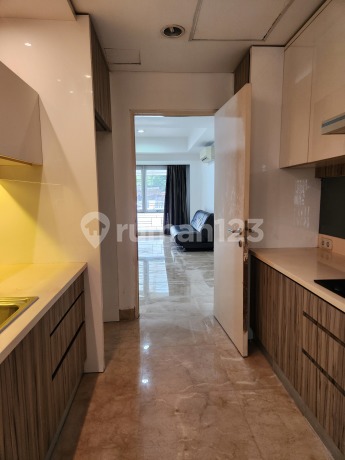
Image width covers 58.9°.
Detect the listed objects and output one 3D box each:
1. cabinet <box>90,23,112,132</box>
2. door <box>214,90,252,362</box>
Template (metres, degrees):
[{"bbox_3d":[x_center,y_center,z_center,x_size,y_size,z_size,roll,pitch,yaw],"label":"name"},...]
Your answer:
[{"bbox_3d":[-0.883,-1.172,2.488,0.620,0.567,0.895,-1,8,-3],"label":"cabinet"},{"bbox_3d":[0.531,-0.067,2.799,0.048,2.125,0.859,-2,7,-8],"label":"door"}]

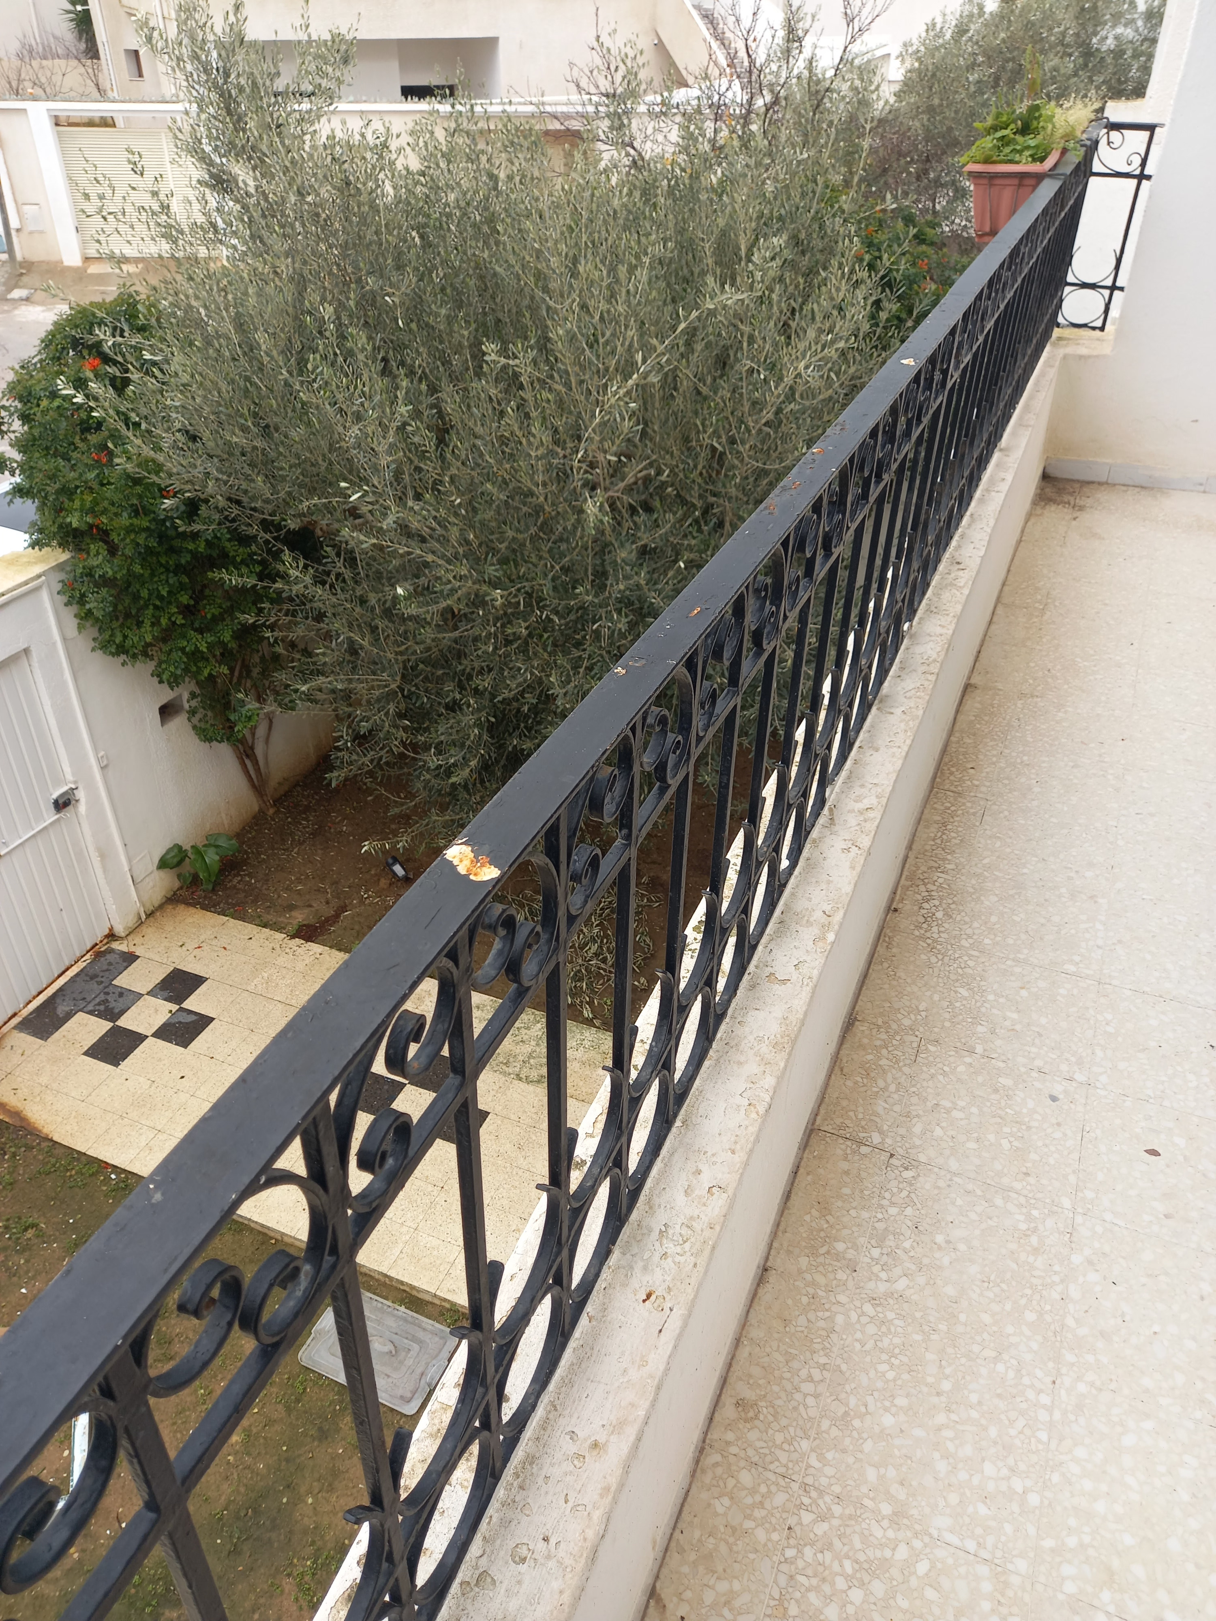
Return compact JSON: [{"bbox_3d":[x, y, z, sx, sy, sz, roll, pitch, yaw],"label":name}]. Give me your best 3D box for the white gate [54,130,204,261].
[{"bbox_3d":[-9.476,-12.587,23.956,2.959,2.360,0.100,-1,34,-3],"label":"white gate"}]

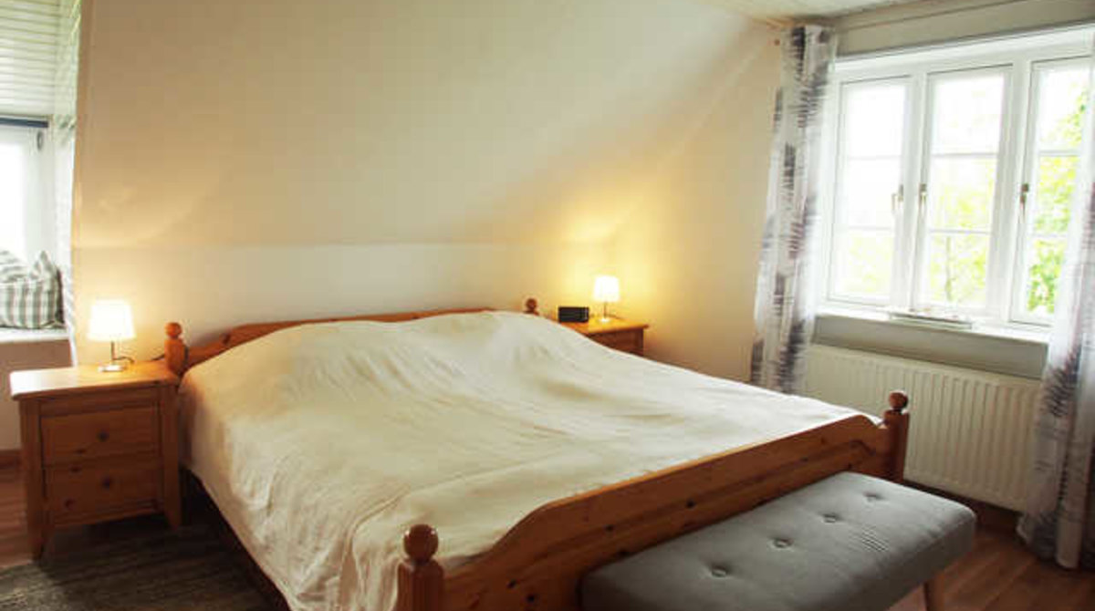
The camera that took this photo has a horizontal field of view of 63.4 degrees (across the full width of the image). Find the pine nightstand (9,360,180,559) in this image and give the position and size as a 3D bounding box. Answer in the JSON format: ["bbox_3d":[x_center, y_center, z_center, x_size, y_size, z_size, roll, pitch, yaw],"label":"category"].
[{"bbox_3d":[-1.713,0.559,3.355,0.510,0.595,0.410,-4,9,-36],"label":"pine nightstand"}]

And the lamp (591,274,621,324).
[{"bbox_3d":[0.347,-0.044,5.244,0.165,0.268,0.165,1,7,0],"label":"lamp"}]

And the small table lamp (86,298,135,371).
[{"bbox_3d":[-1.683,0.111,3.414,0.165,0.265,0.165,-4,9,-36],"label":"small table lamp"}]

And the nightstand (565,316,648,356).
[{"bbox_3d":[0.251,0.418,5.140,0.510,0.595,0.410,-4,9,-39],"label":"nightstand"}]

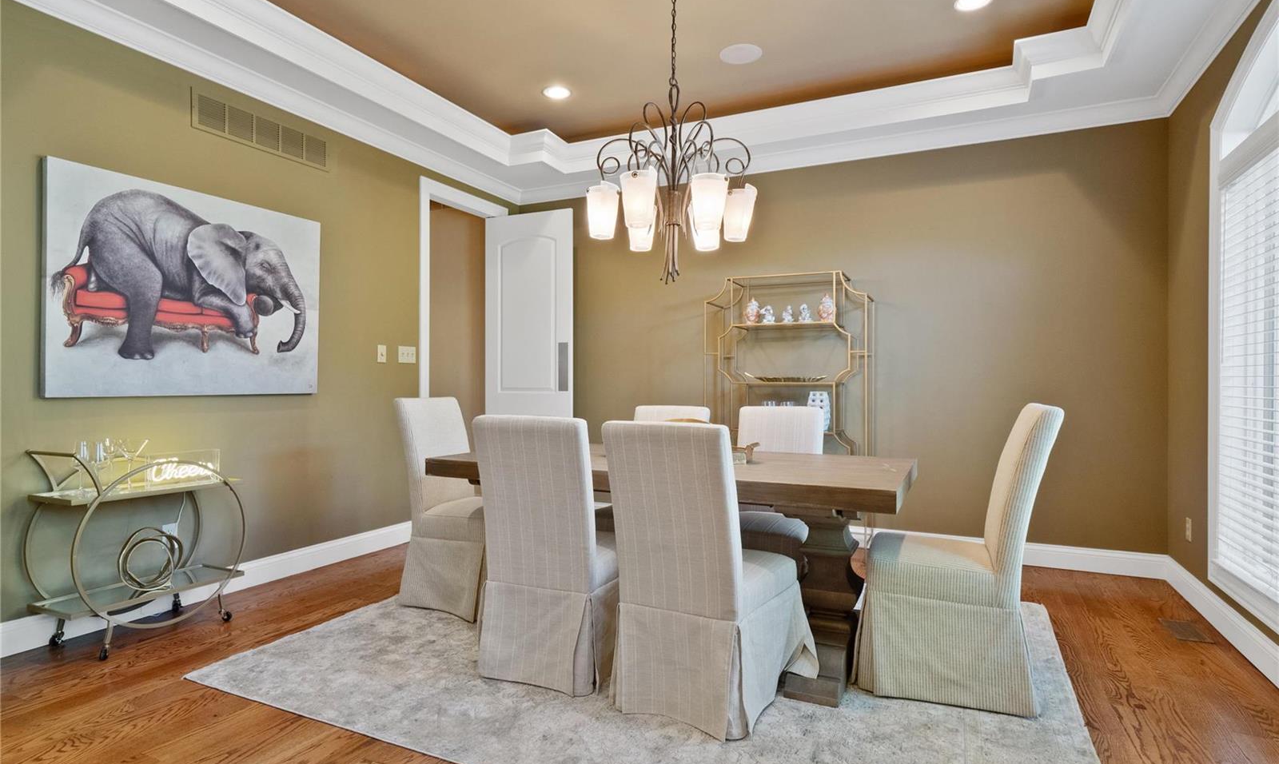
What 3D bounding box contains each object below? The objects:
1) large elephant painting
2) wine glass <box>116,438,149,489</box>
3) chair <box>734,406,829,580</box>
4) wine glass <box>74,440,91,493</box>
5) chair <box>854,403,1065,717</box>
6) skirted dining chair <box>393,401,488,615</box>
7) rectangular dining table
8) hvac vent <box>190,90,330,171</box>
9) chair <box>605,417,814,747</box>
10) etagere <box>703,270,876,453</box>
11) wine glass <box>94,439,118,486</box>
[{"bbox_3d":[-2.165,-0.433,3.183,0.040,1.000,1.255,0,0,26],"label":"large elephant painting"},{"bbox_3d":[-2.137,0.352,2.688,0.130,0.205,0.130,0,0,26],"label":"wine glass"},{"bbox_3d":[0.641,0.613,3.155,0.520,0.955,0.660,0,0,26],"label":"chair"},{"bbox_3d":[-2.287,0.347,2.612,0.075,0.210,0.075,0,0,26],"label":"wine glass"},{"bbox_3d":[1.134,0.590,2.340,0.660,1.000,0.530,0,0,24],"label":"chair"},{"bbox_3d":[-0.817,0.590,3.165,0.630,0.995,0.530,0,0,25],"label":"skirted dining chair"},{"bbox_3d":[0.140,0.708,2.722,1.850,0.760,0.925,0,0,26],"label":"rectangular dining table"},{"bbox_3d":[-2.023,-1.350,3.491,0.018,0.200,0.790,0,0,26],"label":"hvac vent"},{"bbox_3d":[0.229,0.613,2.237,0.530,0.955,0.670,0,0,28],"label":"chair"},{"bbox_3d":[0.991,0.208,4.237,1.030,1.780,0.375,0,0,26],"label":"etagere"},{"bbox_3d":[-2.292,0.352,2.737,0.090,0.205,0.090,0,0,26],"label":"wine glass"}]

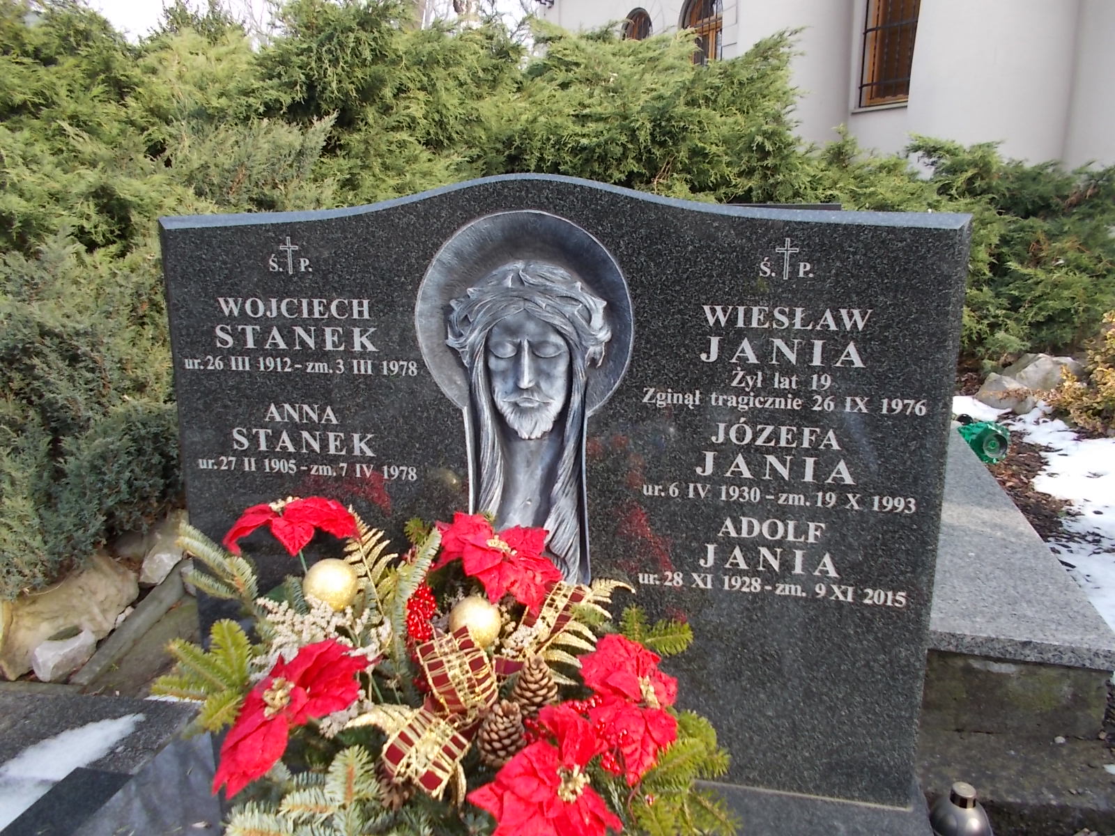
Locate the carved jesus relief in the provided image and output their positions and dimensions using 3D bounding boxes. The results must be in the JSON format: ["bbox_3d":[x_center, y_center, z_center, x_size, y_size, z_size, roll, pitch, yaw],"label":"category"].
[{"bbox_3d":[-0.051,-0.019,1.144,0.304,0.513,0.065,3,12,12],"label":"carved jesus relief"}]

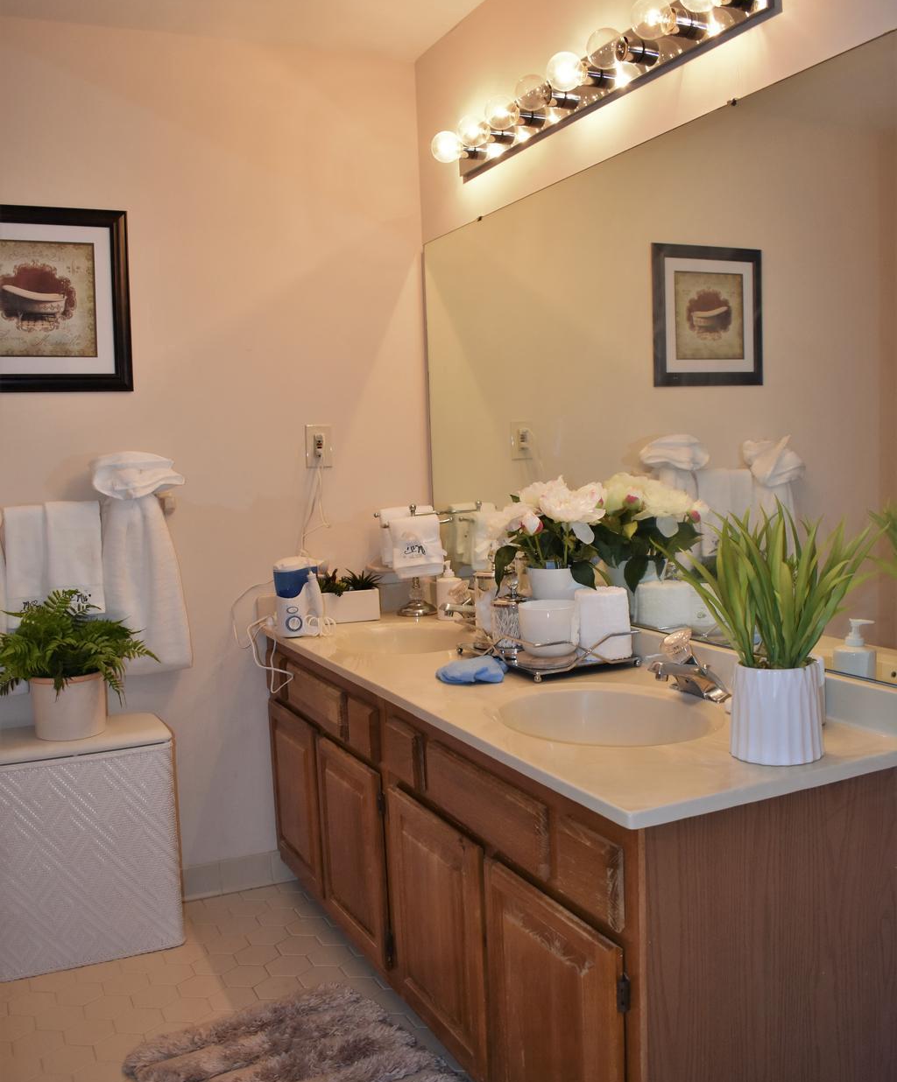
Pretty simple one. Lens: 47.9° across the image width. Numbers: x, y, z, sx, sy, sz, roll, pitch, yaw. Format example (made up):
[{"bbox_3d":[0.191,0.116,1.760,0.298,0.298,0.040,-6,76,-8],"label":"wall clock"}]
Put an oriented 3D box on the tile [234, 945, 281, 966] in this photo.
[{"bbox_3d":[-0.480,1.046,2.538,0.107,0.008,0.124,-4,5,-26],"label":"tile"}]

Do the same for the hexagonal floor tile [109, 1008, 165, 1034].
[{"bbox_3d":[-0.694,1.082,2.266,0.104,0.008,0.120,-5,6,-27],"label":"hexagonal floor tile"}]

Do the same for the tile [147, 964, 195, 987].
[{"bbox_3d":[-0.678,1.063,2.466,0.104,0.008,0.120,-5,6,-27],"label":"tile"}]

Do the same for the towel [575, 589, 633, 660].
[{"bbox_3d":[0.340,0.186,2.245,0.135,0.162,0.045,-5,6,-27],"label":"towel"}]

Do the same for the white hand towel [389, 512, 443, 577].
[{"bbox_3d":[-0.098,0.016,2.917,0.158,0.185,0.060,-4,5,-23],"label":"white hand towel"}]

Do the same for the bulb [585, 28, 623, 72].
[{"bbox_3d":[0.336,-1.030,2.106,0.092,0.080,0.080,-4,6,-26],"label":"bulb"}]

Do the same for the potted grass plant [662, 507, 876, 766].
[{"bbox_3d":[0.511,0.143,1.589,0.320,0.390,0.310,-5,6,-27],"label":"potted grass plant"}]

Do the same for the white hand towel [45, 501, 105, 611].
[{"bbox_3d":[-0.968,0.045,2.611,0.140,0.300,0.060,-4,5,-26],"label":"white hand towel"}]

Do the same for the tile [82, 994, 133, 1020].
[{"bbox_3d":[-0.783,1.080,2.326,0.104,0.008,0.120,-5,6,-27],"label":"tile"}]

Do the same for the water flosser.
[{"bbox_3d":[-0.418,0.156,2.805,0.118,0.210,0.115,-3,5,-14],"label":"water flosser"}]

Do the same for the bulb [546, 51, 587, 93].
[{"bbox_3d":[0.249,-0.970,2.085,0.095,0.080,0.080,-4,5,-26],"label":"bulb"}]

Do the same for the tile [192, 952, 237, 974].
[{"bbox_3d":[-0.598,1.085,2.580,0.109,0.009,0.124,-5,6,-26],"label":"tile"}]

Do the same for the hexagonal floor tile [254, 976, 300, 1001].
[{"bbox_3d":[-0.418,1.095,2.457,0.109,0.009,0.124,-5,6,-26],"label":"hexagonal floor tile"}]

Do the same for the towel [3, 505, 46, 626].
[{"bbox_3d":[-1.113,0.065,2.644,0.092,0.315,0.045,-4,6,-25],"label":"towel"}]

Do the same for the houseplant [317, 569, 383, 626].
[{"bbox_3d":[-0.300,0.151,2.893,0.190,0.160,0.100,-4,5,-26],"label":"houseplant"}]

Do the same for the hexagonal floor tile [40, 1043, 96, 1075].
[{"bbox_3d":[-0.823,1.132,2.191,0.105,0.008,0.122,-4,6,-26],"label":"hexagonal floor tile"}]

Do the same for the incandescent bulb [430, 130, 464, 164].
[{"bbox_3d":[0.004,-1.014,2.599,0.095,0.080,0.080,-4,5,-26],"label":"incandescent bulb"}]

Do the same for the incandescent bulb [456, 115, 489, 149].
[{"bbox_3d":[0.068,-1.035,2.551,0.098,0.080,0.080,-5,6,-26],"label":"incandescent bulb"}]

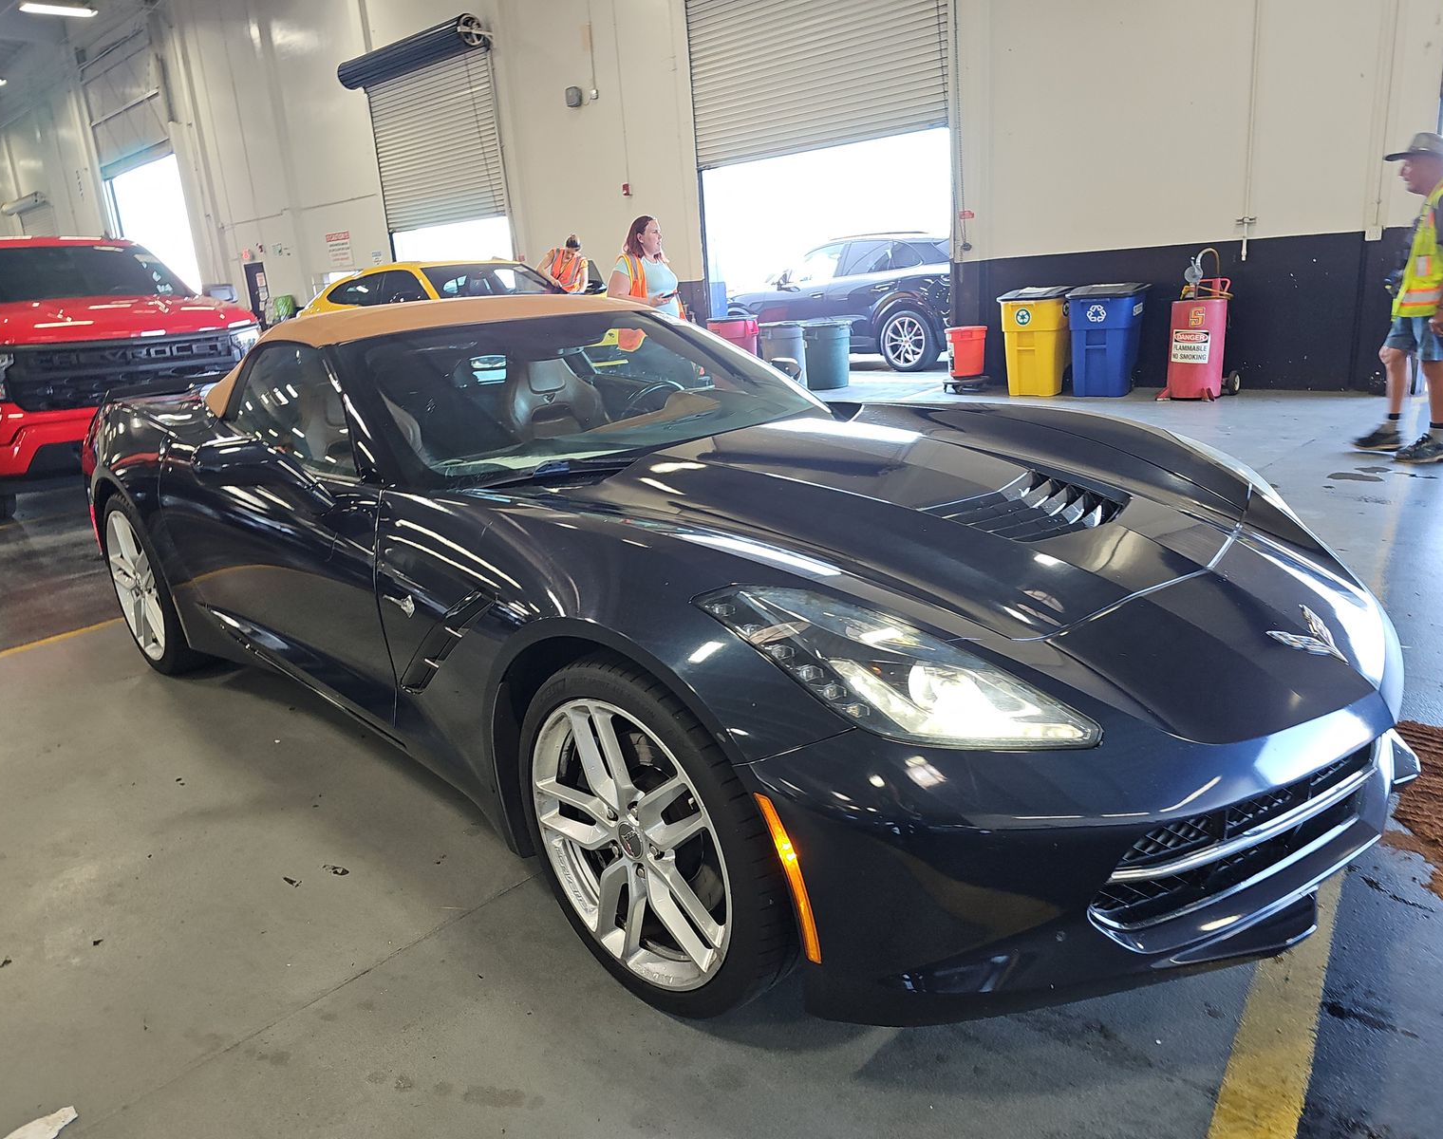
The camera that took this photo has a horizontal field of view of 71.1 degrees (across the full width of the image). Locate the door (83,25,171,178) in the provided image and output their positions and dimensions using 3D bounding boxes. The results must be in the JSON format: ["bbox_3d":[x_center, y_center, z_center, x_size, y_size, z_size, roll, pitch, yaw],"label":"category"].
[{"bbox_3d":[-12.652,-9.807,21.375,3.800,2.400,0.100,10,21,40],"label":"door"}]

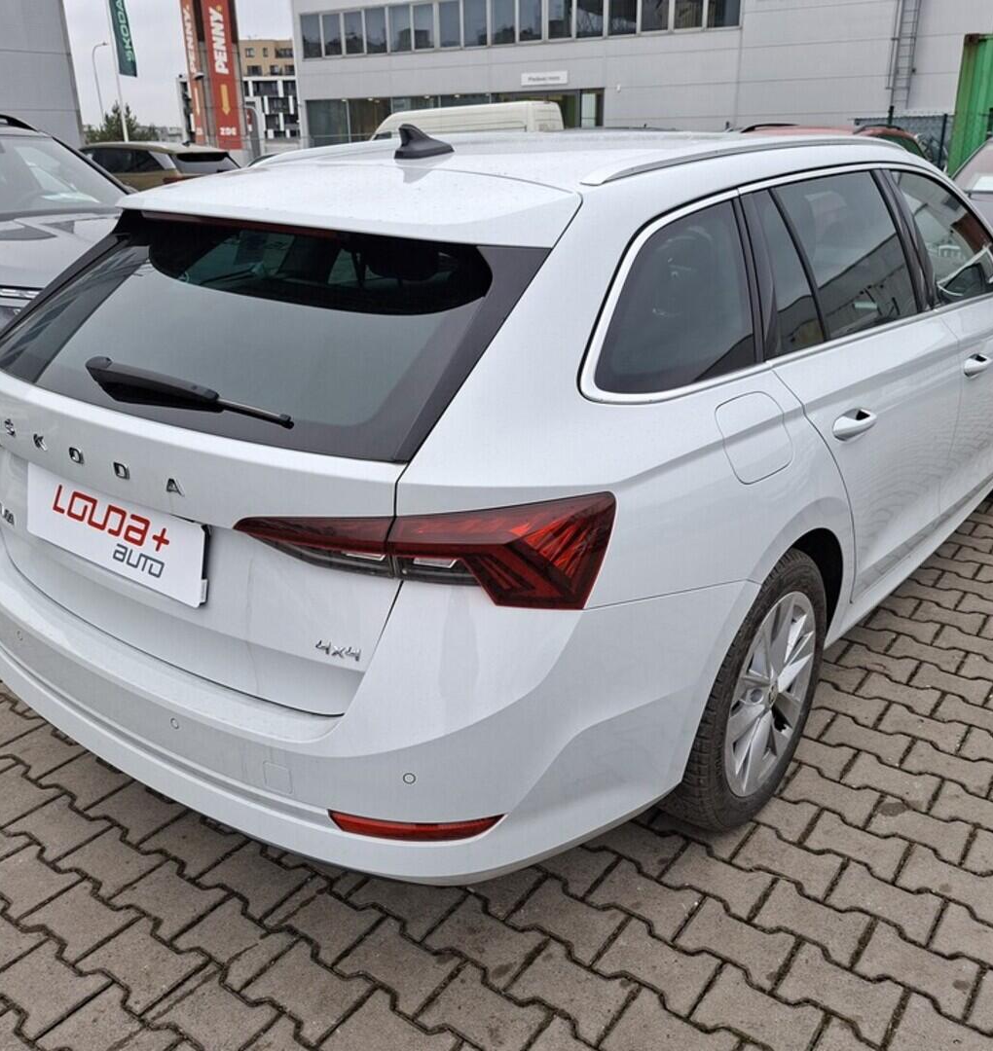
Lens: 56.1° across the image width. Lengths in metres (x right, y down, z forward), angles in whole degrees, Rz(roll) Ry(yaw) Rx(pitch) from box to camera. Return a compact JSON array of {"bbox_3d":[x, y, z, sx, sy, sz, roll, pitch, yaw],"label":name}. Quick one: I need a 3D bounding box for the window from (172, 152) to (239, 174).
[{"bbox_3d":[-5.112,-6.432,16.500,1.220,0.520,0.120,-24,-9,-44],"label":"window"}]

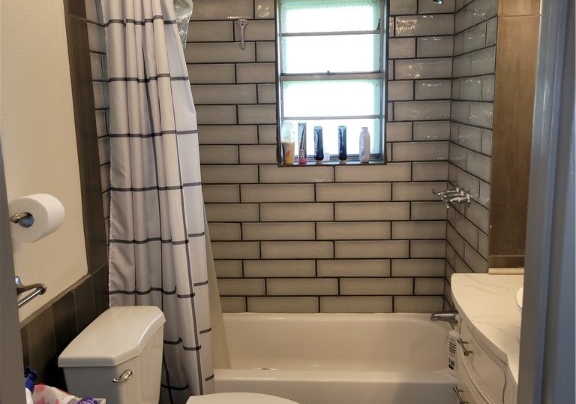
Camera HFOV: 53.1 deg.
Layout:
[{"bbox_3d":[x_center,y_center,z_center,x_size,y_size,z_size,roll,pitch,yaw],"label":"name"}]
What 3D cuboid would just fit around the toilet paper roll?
[{"bbox_3d":[-0.669,0.038,1.529,0.116,0.116,0.101,0,10,3],"label":"toilet paper roll"}]

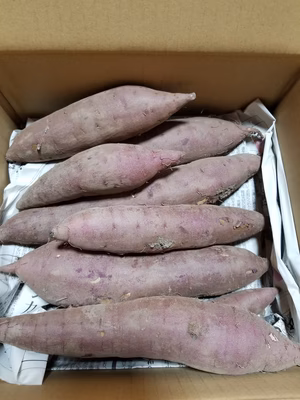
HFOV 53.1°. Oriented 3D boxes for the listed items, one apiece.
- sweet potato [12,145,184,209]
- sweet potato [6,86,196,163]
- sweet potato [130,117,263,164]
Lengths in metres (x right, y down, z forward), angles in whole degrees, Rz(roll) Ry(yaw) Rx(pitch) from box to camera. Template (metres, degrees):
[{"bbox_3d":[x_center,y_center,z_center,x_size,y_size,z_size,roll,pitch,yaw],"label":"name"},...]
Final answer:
[{"bbox_3d":[-0.049,-0.024,0.282,0.165,0.037,0.041,-17,67,4],"label":"sweet potato"},{"bbox_3d":[-0.053,-0.080,0.312,0.205,0.047,0.052,-16,67,4],"label":"sweet potato"},{"bbox_3d":[0.023,-0.058,0.320,0.190,0.044,0.047,-11,67,-5],"label":"sweet potato"}]

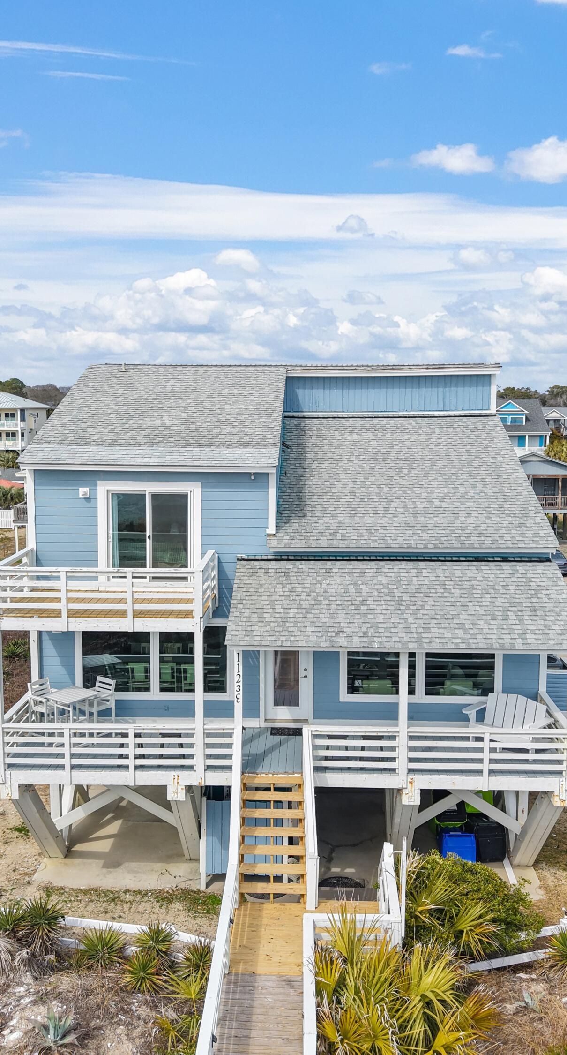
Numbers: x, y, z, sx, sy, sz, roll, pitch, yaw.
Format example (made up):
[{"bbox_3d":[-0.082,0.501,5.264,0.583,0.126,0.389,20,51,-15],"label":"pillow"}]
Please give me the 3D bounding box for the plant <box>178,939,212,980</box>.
[{"bbox_3d":[-1.355,6.873,15.529,0.627,0.578,0.627,0,7,1],"label":"plant"}]

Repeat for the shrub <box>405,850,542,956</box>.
[{"bbox_3d":[3.367,6.644,17.334,2.402,1.651,2.042,0,7,2],"label":"shrub"}]

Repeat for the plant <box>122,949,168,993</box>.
[{"bbox_3d":[-2.248,7.151,15.718,0.719,0.637,0.719,0,7,2],"label":"plant"}]

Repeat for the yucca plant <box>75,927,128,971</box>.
[{"bbox_3d":[-3.072,7.118,16.486,0.877,0.598,0.877,0,7,2],"label":"yucca plant"}]

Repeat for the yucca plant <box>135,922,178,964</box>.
[{"bbox_3d":[-2.168,7.085,16.665,0.745,0.623,0.745,0,7,2],"label":"yucca plant"}]

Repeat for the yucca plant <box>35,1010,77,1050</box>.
[{"bbox_3d":[-3.195,7.087,13.739,0.573,0.476,0.573,0,7,1],"label":"yucca plant"}]

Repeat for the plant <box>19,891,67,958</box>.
[{"bbox_3d":[-4.154,6.868,16.846,0.830,1.096,0.830,0,7,2],"label":"plant"}]

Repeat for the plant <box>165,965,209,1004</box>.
[{"bbox_3d":[-1.440,6.847,14.615,0.655,0.458,0.655,0,7,1],"label":"plant"}]

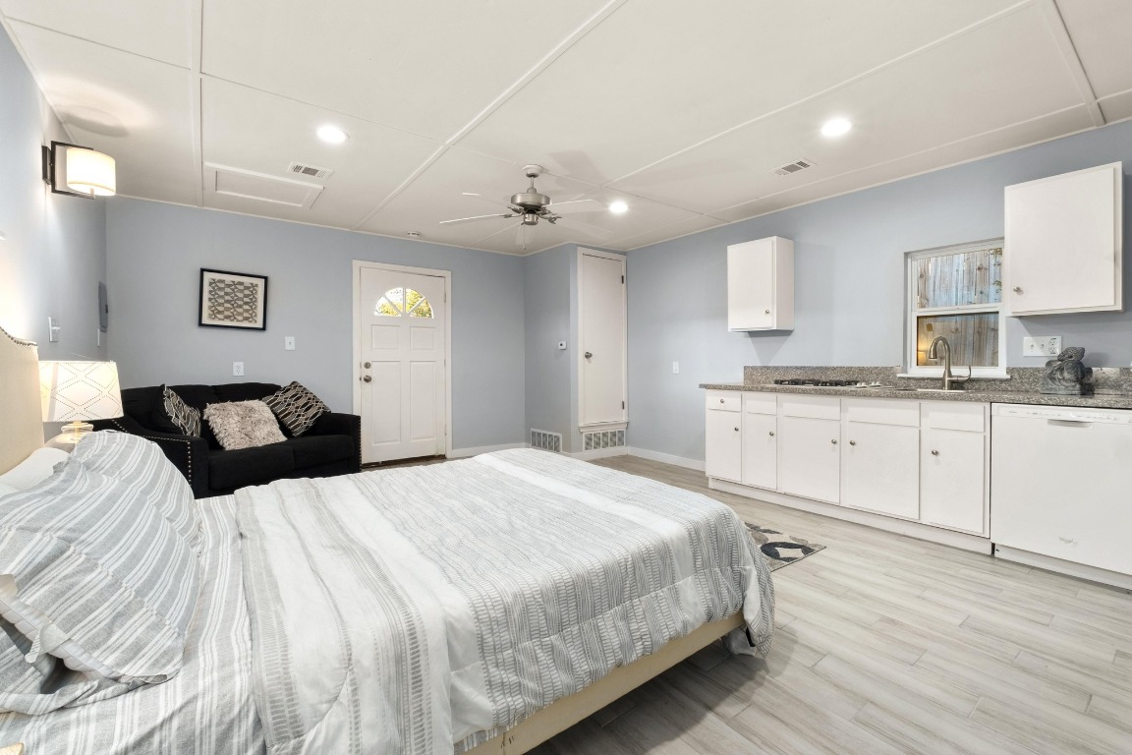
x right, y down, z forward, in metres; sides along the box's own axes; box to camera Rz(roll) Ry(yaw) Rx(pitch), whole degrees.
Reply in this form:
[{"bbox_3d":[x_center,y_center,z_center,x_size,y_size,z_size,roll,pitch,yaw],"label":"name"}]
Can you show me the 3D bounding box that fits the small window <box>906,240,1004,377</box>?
[{"bbox_3d":[2.661,-0.460,3.244,0.080,0.890,0.570,-2,2,-38],"label":"small window"}]

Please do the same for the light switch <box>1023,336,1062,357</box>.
[{"bbox_3d":[2.873,-0.184,2.847,0.015,0.116,0.163,-1,2,-37],"label":"light switch"}]

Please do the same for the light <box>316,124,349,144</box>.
[{"bbox_3d":[-1.339,-1.393,2.706,0.170,0.030,0.170,-2,2,-38],"label":"light"}]

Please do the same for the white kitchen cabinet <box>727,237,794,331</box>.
[{"bbox_3d":[1.701,-0.785,4.134,0.310,0.760,0.452,-1,2,-37],"label":"white kitchen cabinet"}]

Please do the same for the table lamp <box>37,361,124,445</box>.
[{"bbox_3d":[-2.097,0.178,2.028,0.290,0.500,0.290,-1,2,-37],"label":"table lamp"}]

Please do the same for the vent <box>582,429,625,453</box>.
[{"bbox_3d":[0.450,0.730,5.470,0.654,0.210,0.030,-1,2,-37],"label":"vent"}]

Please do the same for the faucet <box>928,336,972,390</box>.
[{"bbox_3d":[2.487,-0.088,3.052,0.260,0.350,0.165,-2,2,-34],"label":"faucet"}]

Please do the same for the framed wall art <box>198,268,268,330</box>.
[{"bbox_3d":[-2.867,-0.663,4.086,0.485,0.482,0.030,-2,2,-38],"label":"framed wall art"}]

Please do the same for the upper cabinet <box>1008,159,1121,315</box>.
[{"bbox_3d":[2.814,-0.730,2.667,0.310,0.757,0.450,-1,2,-37],"label":"upper cabinet"}]

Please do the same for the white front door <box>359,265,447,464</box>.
[{"bbox_3d":[-1.766,-0.123,5.173,0.920,2.040,0.050,-1,2,-37],"label":"white front door"}]

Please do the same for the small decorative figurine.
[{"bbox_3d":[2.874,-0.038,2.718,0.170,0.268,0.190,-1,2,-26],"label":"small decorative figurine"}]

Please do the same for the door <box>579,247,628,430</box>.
[{"bbox_3d":[0.424,-0.440,5.442,0.655,1.940,0.050,-1,2,-37],"label":"door"}]

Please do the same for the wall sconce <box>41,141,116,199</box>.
[{"bbox_3d":[-2.401,-1.016,2.341,0.245,0.240,0.170,-2,2,-38],"label":"wall sconce"}]

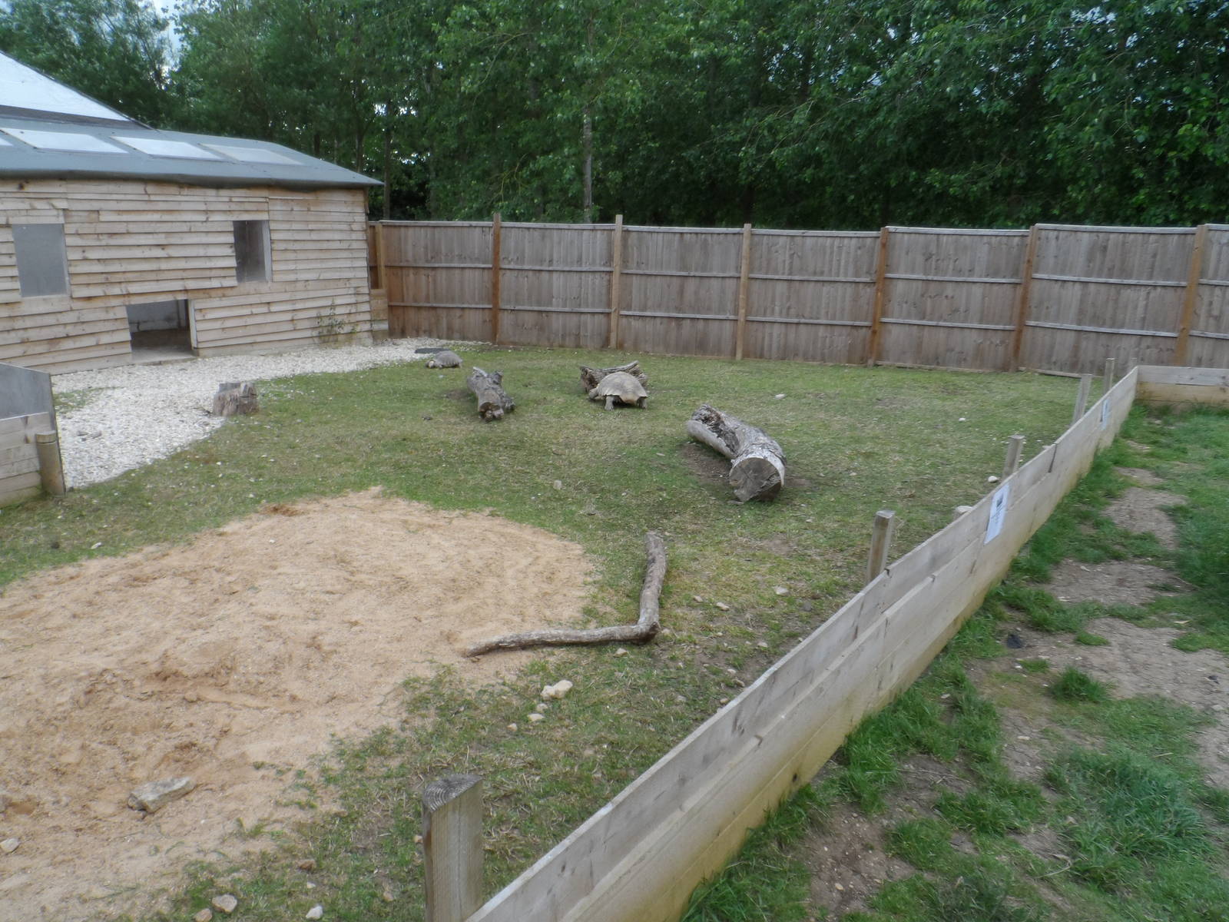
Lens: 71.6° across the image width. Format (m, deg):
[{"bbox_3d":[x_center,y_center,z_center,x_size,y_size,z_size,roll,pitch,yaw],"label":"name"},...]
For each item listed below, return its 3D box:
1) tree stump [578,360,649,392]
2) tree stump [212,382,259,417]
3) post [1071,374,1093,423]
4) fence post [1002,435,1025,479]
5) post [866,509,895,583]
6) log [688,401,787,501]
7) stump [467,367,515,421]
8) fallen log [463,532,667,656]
[{"bbox_3d":[-0.004,-1.001,9.913,0.790,0.310,0.380,-4,16,-19],"label":"tree stump"},{"bbox_3d":[-3.665,-0.623,8.260,0.430,0.280,0.420,-5,17,-23],"label":"tree stump"},{"bbox_3d":[3.608,-0.248,6.640,0.075,0.790,0.095,12,19,34],"label":"post"},{"bbox_3d":[2.165,0.231,4.687,0.070,0.720,0.095,12,19,34],"label":"fence post"},{"bbox_3d":[0.935,0.568,3.129,0.065,0.770,0.085,12,19,34],"label":"post"},{"bbox_3d":[0.894,-0.141,6.804,0.460,0.330,2.000,-1,16,-7],"label":"log"},{"bbox_3d":[-1.292,-0.700,8.761,0.400,0.280,1.420,-3,16,-16],"label":"stump"},{"bbox_3d":[0.059,0.637,4.109,0.690,0.120,1.730,10,18,28],"label":"fallen log"}]

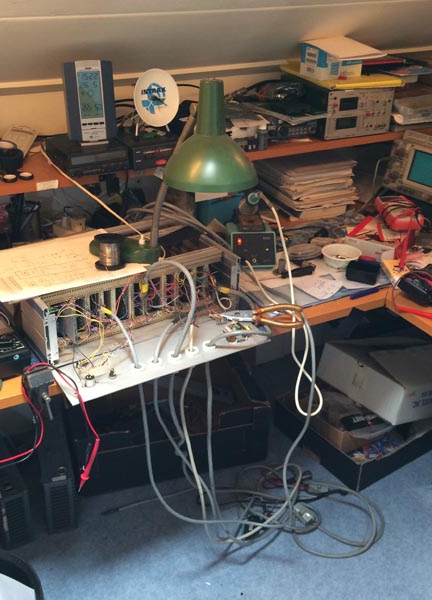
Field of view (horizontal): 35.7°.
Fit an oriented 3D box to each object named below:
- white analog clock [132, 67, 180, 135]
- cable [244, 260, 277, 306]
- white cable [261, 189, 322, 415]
[{"bbox_3d":[-0.143,-0.474,1.593,0.108,0.146,0.075,-13,29,-23],"label":"white analog clock"},{"bbox_3d":[0.113,-0.051,1.689,0.040,0.040,0.240,-8,30,-16],"label":"cable"},{"bbox_3d":[0.183,0.005,1.619,0.086,0.447,0.339,-4,27,-8],"label":"white cable"}]

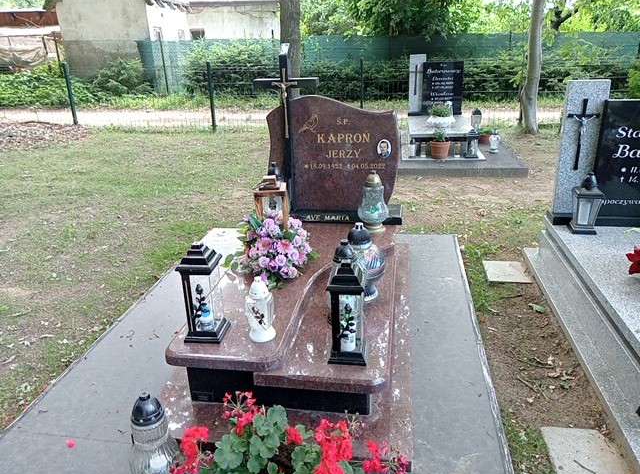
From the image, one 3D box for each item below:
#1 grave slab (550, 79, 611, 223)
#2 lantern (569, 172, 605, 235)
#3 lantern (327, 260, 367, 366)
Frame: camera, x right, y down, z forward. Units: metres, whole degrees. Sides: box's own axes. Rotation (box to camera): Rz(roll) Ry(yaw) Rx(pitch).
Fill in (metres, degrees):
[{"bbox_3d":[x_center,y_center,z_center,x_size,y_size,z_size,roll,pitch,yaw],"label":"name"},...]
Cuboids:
[{"bbox_3d":[1.677,-0.560,3.345,0.244,0.871,0.092,1,21,9],"label":"grave slab"},{"bbox_3d":[1.697,-0.220,3.305,0.165,0.373,0.170,1,21,9],"label":"lantern"},{"bbox_3d":[0.107,0.270,1.942,0.144,0.396,0.144,1,21,9],"label":"lantern"}]

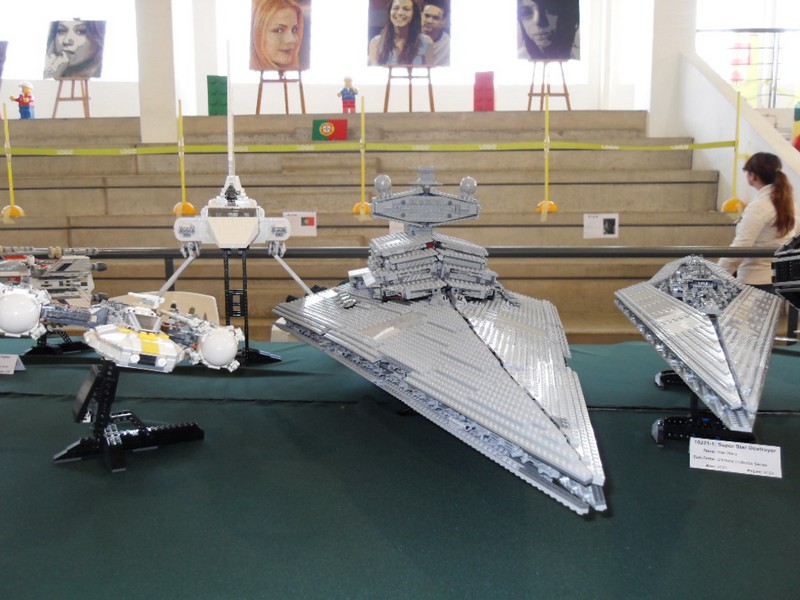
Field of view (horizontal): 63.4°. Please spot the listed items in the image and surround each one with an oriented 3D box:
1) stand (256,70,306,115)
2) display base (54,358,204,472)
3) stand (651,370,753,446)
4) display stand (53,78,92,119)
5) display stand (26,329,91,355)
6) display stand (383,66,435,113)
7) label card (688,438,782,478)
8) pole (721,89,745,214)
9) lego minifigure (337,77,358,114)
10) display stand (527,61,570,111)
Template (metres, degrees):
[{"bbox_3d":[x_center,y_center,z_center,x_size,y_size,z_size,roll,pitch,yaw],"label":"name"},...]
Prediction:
[{"bbox_3d":[-1.529,-2.678,8.350,0.620,0.570,0.450,0,7,1],"label":"stand"},{"bbox_3d":[-0.372,0.145,0.895,0.192,0.126,0.155,-4,8,-27],"label":"display base"},{"bbox_3d":[0.495,0.150,1.075,0.130,0.075,0.410,3,7,22],"label":"stand"},{"bbox_3d":[-4.366,-2.678,8.600,0.480,0.520,0.420,-1,7,-7],"label":"display stand"},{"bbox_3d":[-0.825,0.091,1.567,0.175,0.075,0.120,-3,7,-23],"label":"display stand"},{"bbox_3d":[0.108,-2.655,8.200,0.640,0.600,0.450,0,7,2],"label":"display stand"},{"bbox_3d":[0.428,0.200,0.829,0.105,0.033,0.032,2,7,18],"label":"label card"},{"bbox_3d":[3.097,-1.358,6.000,0.220,1.140,0.220,1,7,5],"label":"pole"},{"bbox_3d":[-0.657,-2.556,8.100,0.270,0.475,0.170,0,7,-2],"label":"lego minifigure"},{"bbox_3d":[1.859,-2.672,8.100,0.540,0.630,0.450,0,7,1],"label":"display stand"}]

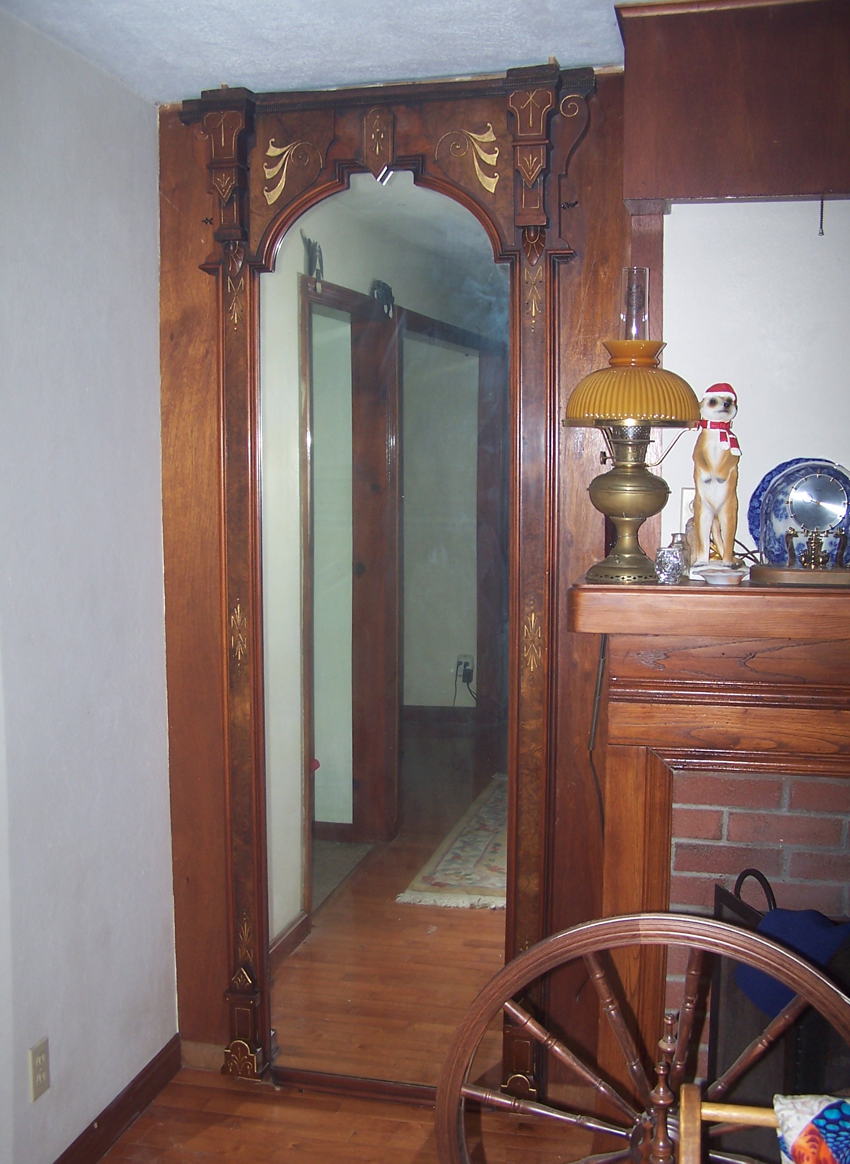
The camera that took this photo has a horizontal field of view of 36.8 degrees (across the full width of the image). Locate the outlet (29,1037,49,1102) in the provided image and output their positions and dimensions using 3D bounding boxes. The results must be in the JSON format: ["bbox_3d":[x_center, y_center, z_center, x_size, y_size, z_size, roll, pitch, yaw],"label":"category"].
[{"bbox_3d":[-0.798,1.015,2.663,0.008,0.115,0.070,2,7,14],"label":"outlet"}]

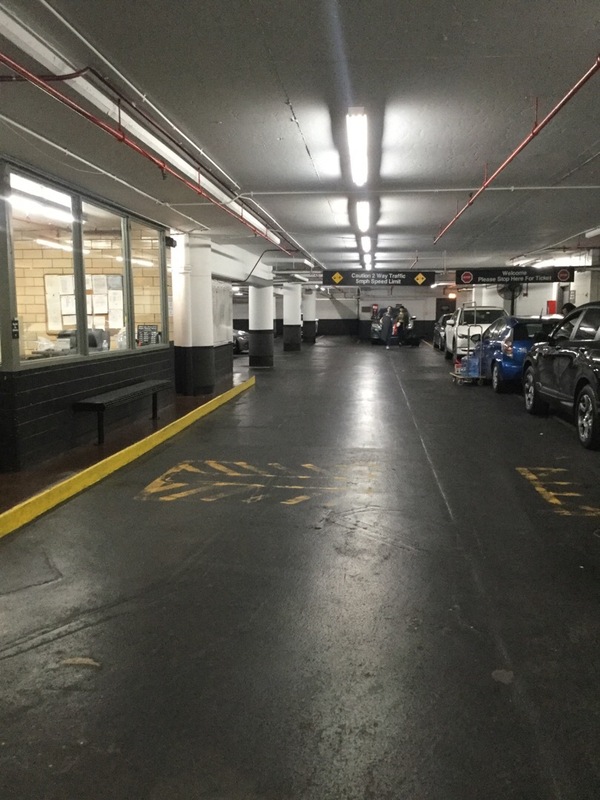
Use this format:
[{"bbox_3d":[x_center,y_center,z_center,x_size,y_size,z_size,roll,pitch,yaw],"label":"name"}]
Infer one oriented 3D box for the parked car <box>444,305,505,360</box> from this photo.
[{"bbox_3d":[5.420,-1.937,21.100,1.860,1.650,4.550,1,7,6],"label":"parked car"}]

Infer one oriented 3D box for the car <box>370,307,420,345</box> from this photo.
[{"bbox_3d":[4.380,-3.369,32.700,1.860,1.680,4.500,1,7,9],"label":"car"}]

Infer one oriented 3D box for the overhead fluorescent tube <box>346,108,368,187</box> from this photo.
[{"bbox_3d":[0.472,-1.930,5.600,0.125,0.075,2.440,1,7,6],"label":"overhead fluorescent tube"}]

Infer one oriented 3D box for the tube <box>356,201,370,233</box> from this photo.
[{"bbox_3d":[0.830,-2.370,9.200,0.125,0.075,2.440,1,7,6],"label":"tube"}]

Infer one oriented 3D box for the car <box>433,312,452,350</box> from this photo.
[{"bbox_3d":[6.340,-2.709,28.200,1.820,1.460,4.600,1,7,6],"label":"car"}]

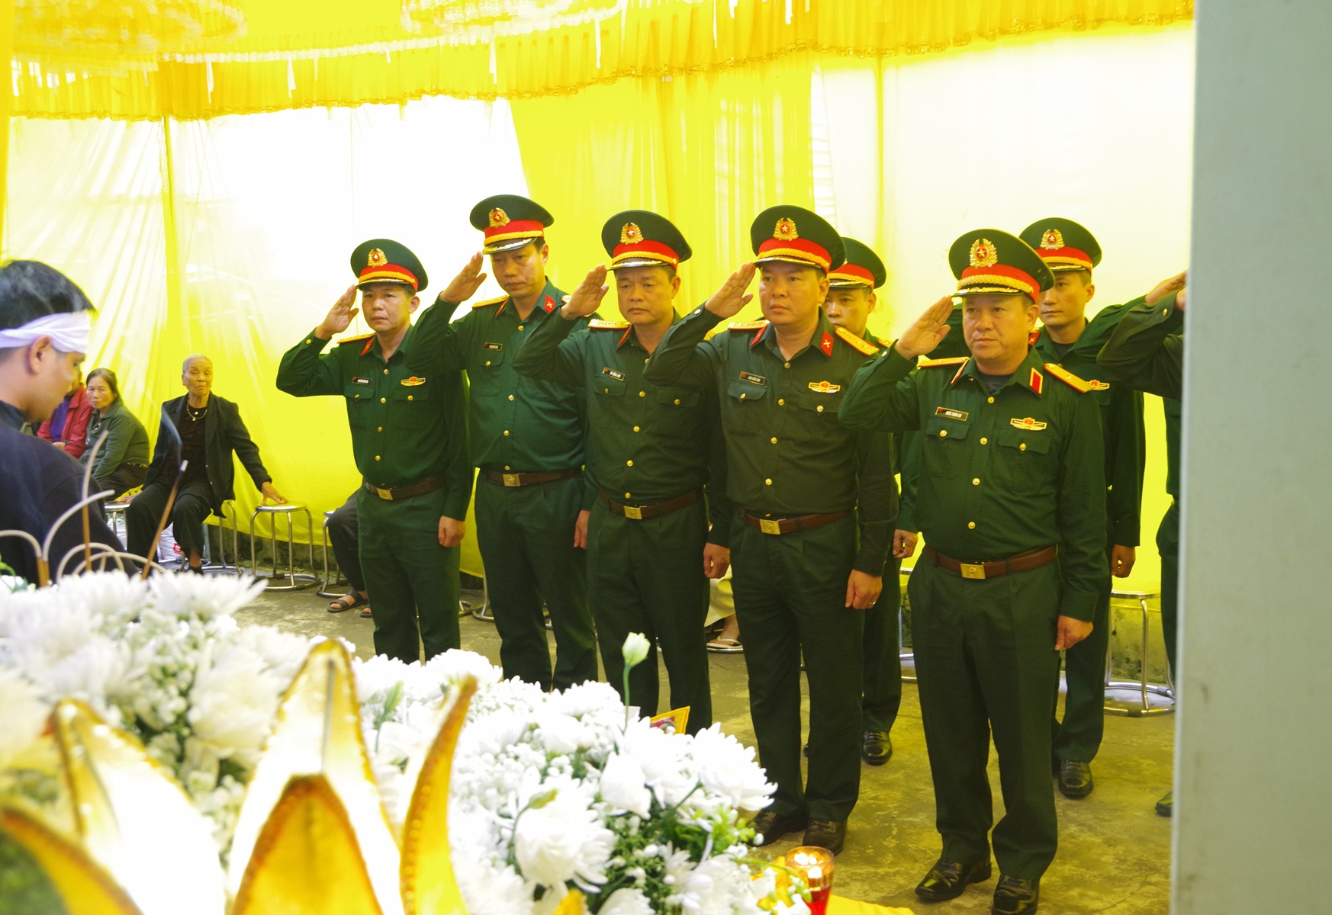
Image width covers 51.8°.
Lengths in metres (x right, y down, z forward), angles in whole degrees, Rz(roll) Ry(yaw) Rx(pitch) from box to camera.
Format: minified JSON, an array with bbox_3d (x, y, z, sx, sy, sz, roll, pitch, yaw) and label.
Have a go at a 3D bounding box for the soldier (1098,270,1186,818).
[{"bbox_3d":[1.627,0.179,4.241,0.700,1.800,0.450,3,7,31],"label":"soldier"}]

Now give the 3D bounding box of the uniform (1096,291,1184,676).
[{"bbox_3d":[1.633,0.278,4.260,0.680,1.500,0.420,3,7,31],"label":"uniform"}]

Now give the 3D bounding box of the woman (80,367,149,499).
[{"bbox_3d":[-3.468,0.083,8.359,0.500,1.200,0.750,5,9,42],"label":"woman"}]

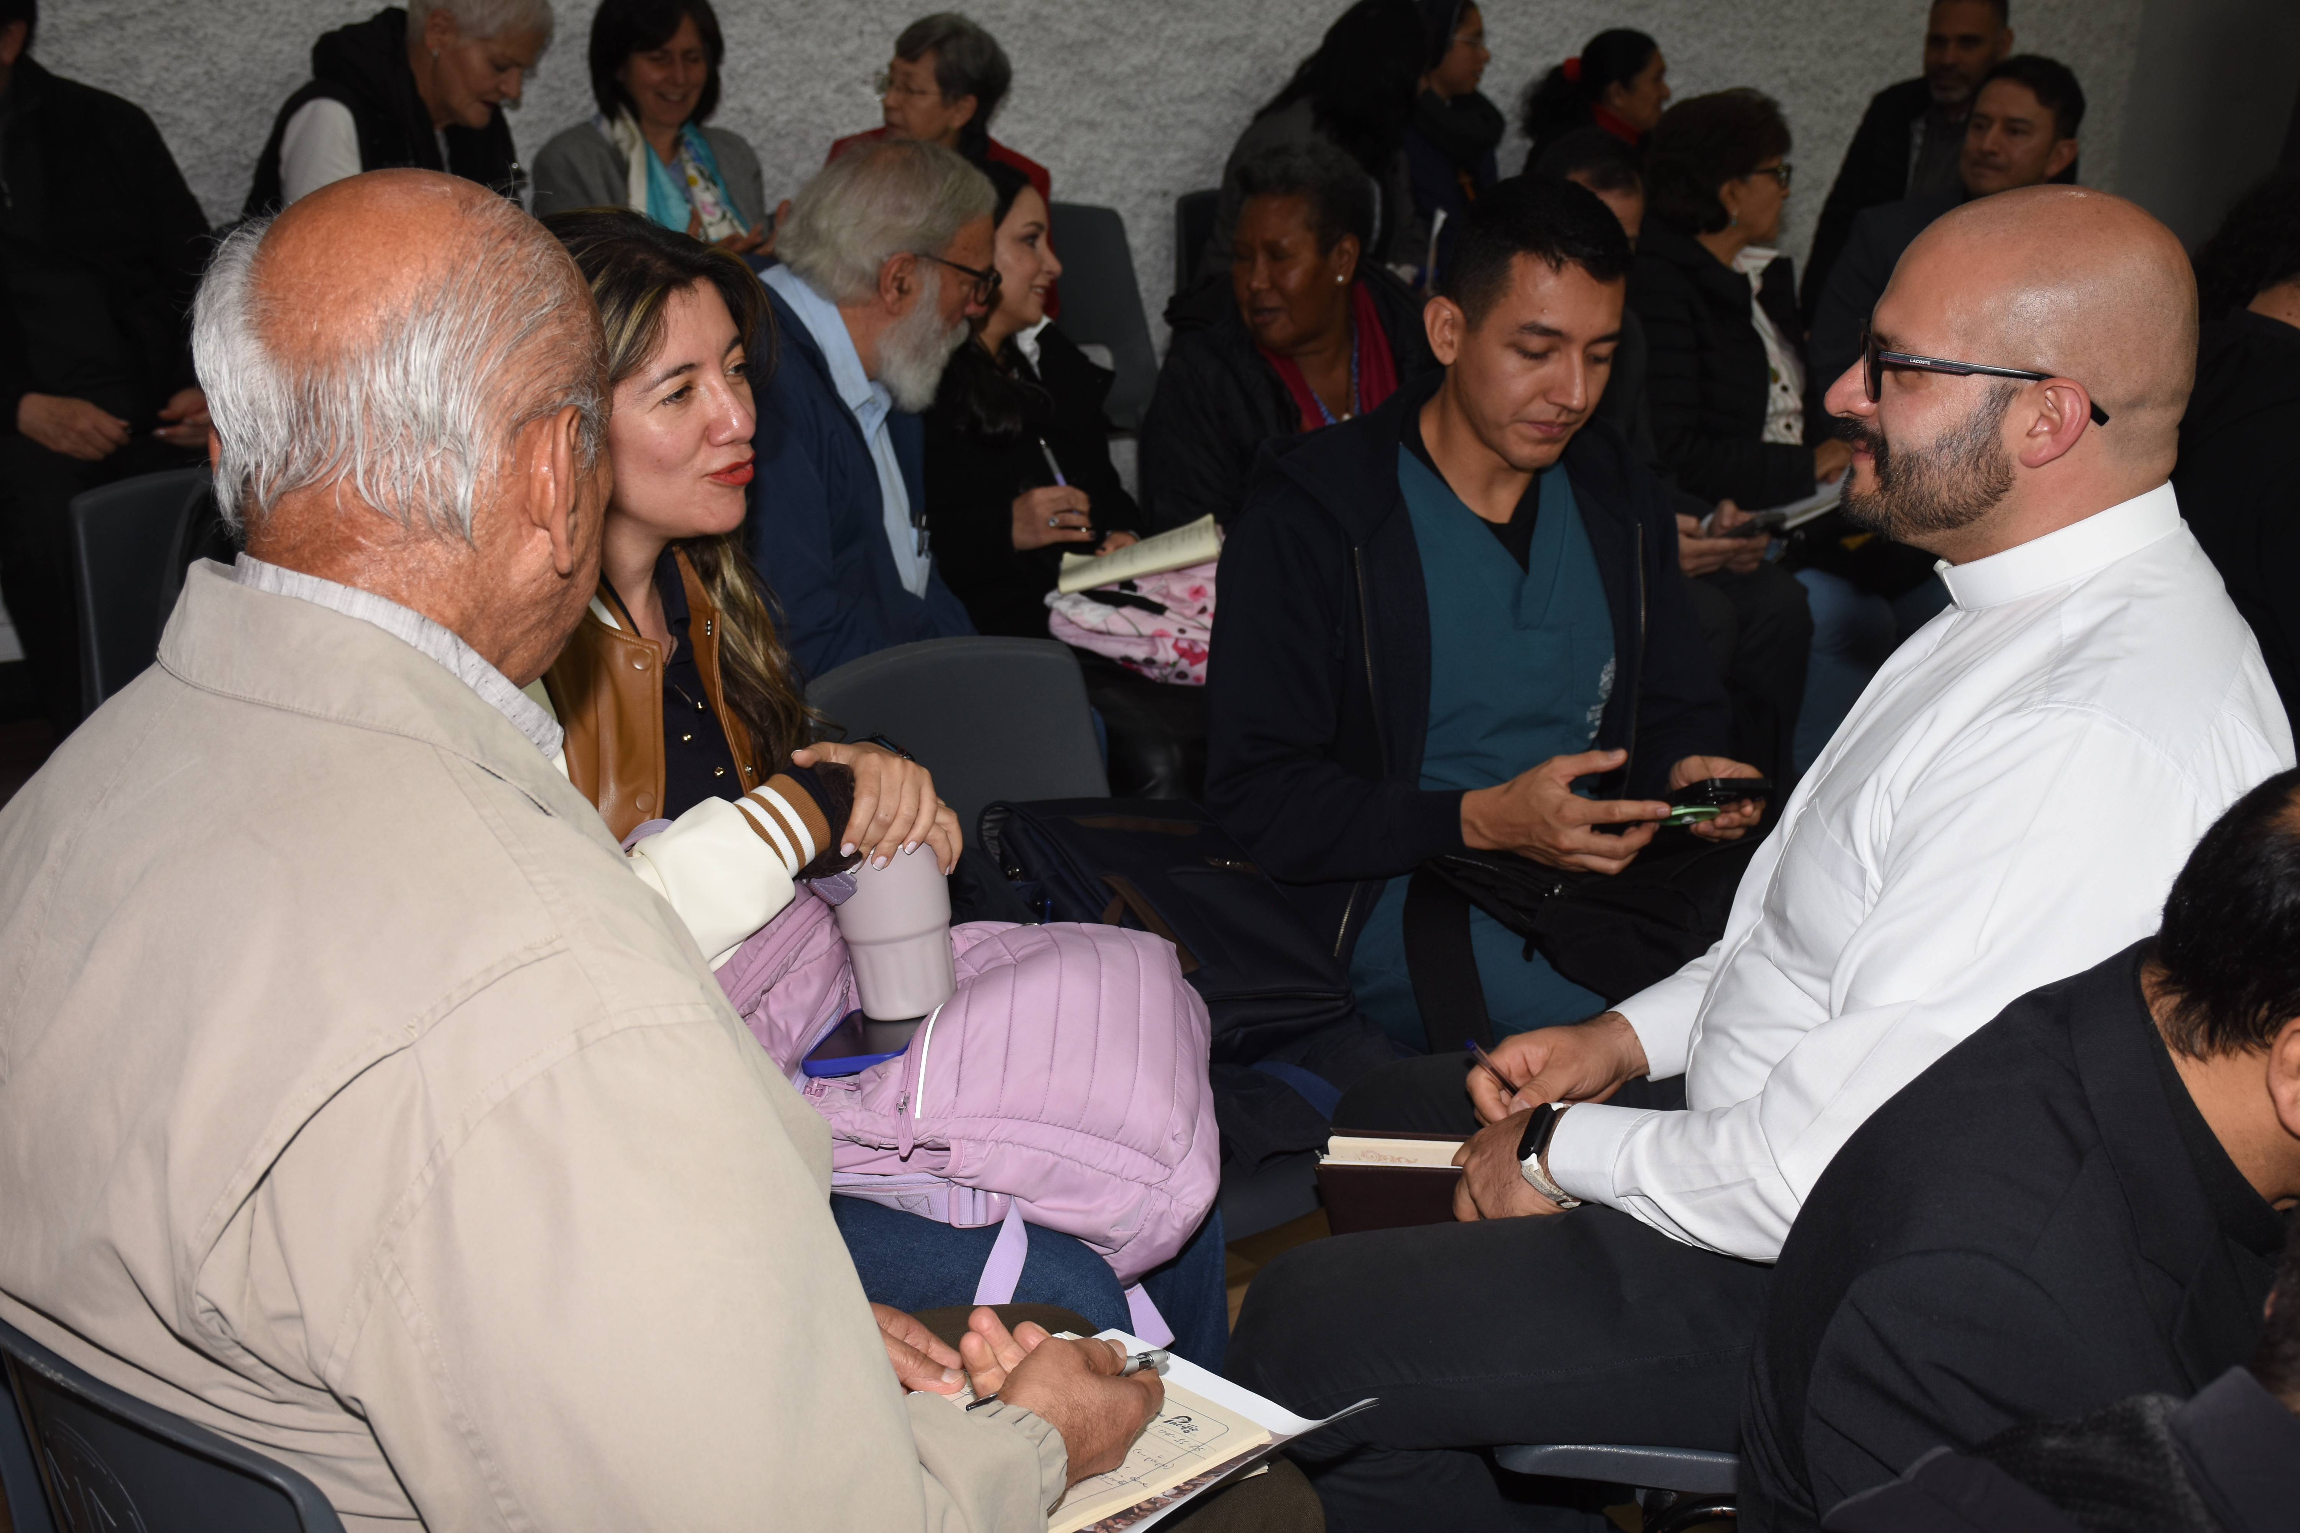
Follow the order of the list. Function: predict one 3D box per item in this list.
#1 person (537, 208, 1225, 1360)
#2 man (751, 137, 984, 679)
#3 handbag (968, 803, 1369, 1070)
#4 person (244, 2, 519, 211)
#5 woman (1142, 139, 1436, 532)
[{"bbox_3d":[-0.275,0.223,2.201,0.710,1.280,0.500,16,23,40],"label":"person"},{"bbox_3d":[-0.150,0.001,2.948,0.740,1.260,0.540,6,18,14],"label":"man"},{"bbox_3d":[0.007,0.157,2.500,0.220,0.120,0.310,-3,39,-39],"label":"handbag"},{"bbox_3d":[-1.069,-0.541,4.555,0.750,1.290,0.500,15,22,38],"label":"person"},{"bbox_3d":[0.187,-0.114,3.402,0.520,1.220,0.740,1,17,0],"label":"woman"}]

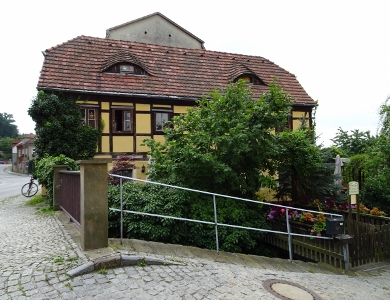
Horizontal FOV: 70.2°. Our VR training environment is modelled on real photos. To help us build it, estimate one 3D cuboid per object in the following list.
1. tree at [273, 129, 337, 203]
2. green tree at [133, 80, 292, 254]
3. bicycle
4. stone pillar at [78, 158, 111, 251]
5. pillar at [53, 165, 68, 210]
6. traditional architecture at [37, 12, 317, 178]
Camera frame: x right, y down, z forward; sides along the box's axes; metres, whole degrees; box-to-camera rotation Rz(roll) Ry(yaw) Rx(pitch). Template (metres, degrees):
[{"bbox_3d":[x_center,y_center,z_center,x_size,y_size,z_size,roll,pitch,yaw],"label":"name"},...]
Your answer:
[{"bbox_3d":[4.556,0.958,11.380,2.600,3.500,2.500,0,-2,-18],"label":"tree"},{"bbox_3d":[0.541,0.380,8.396,4.300,4.750,4.000,0,-2,-18],"label":"green tree"},{"bbox_3d":[-8.087,1.787,13.710,0.620,1.040,1.550,0,-2,-25],"label":"bicycle"},{"bbox_3d":[-1.638,0.869,4.508,0.480,1.415,0.480,1,-2,-31],"label":"stone pillar"},{"bbox_3d":[-4.261,1.227,8.832,0.480,1.420,0.480,1,-2,-31],"label":"pillar"},{"bbox_3d":[-1.226,-1.979,19.681,16.000,10.600,9.300,0,-2,-18],"label":"traditional architecture"}]

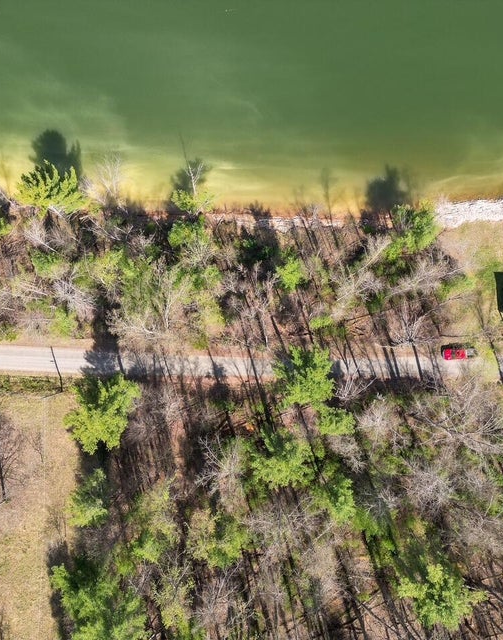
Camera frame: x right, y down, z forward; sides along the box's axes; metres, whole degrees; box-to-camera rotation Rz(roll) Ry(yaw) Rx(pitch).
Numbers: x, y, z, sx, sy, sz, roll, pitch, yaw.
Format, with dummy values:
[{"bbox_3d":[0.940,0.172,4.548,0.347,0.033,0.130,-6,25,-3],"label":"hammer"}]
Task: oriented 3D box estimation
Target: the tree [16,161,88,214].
[{"bbox_3d":[-35.018,-22.964,104.086,12.000,11.000,8.000,0,88,0],"label":"tree"}]

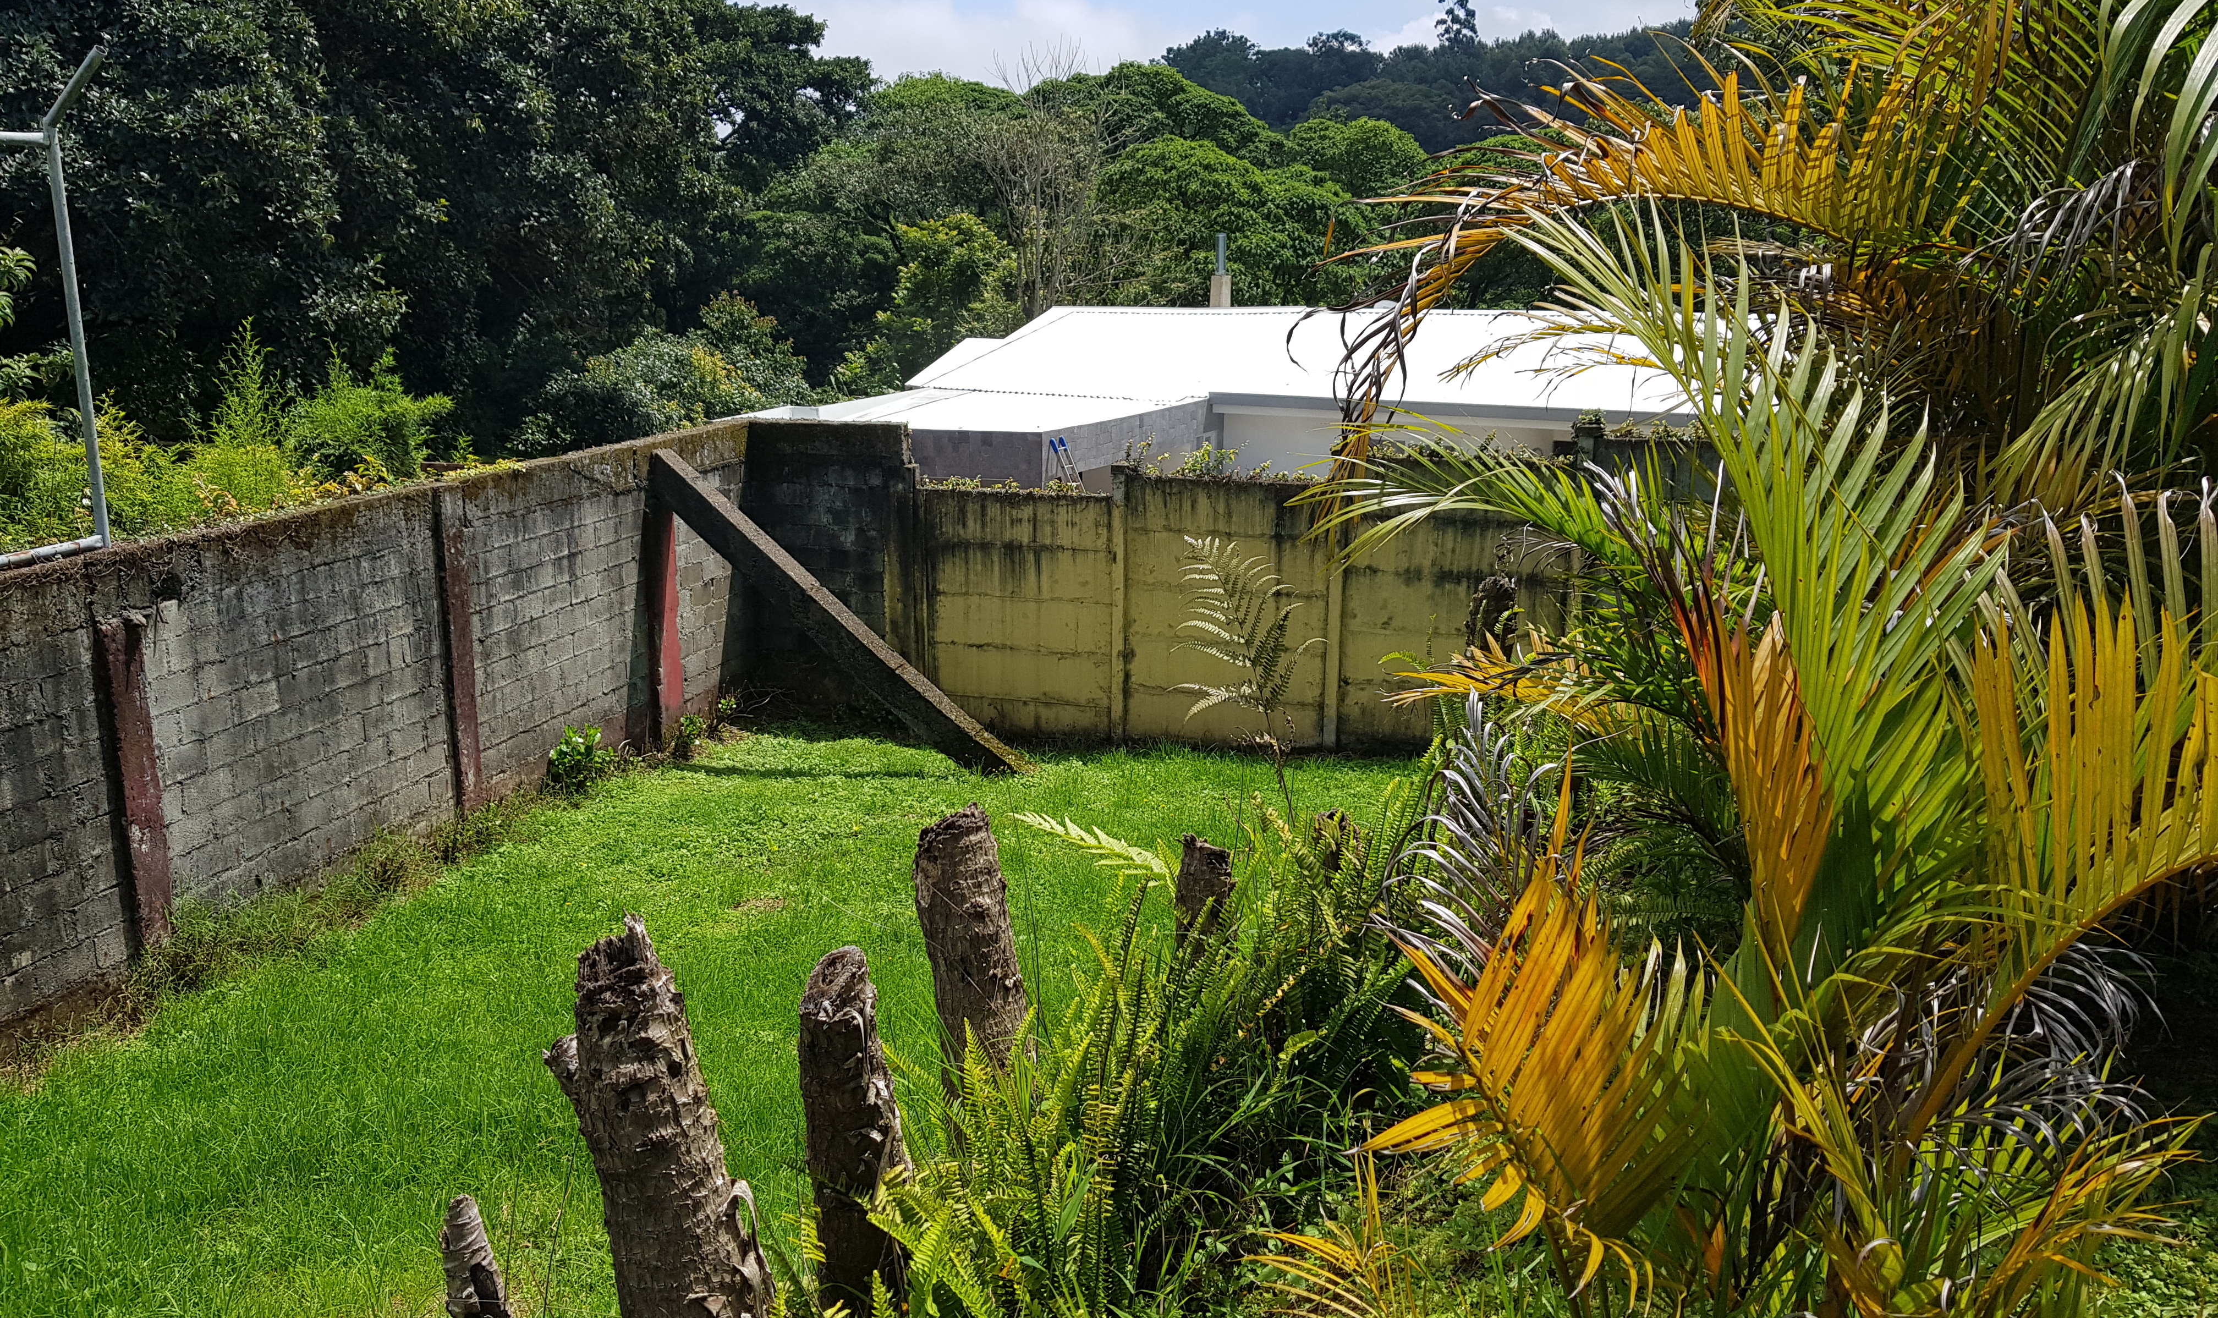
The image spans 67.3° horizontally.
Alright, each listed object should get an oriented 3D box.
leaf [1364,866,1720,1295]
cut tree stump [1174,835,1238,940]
[{"bbox_3d":[0.756,0.732,2.950,0.560,0.680,0.360,3,13,15],"label":"leaf"},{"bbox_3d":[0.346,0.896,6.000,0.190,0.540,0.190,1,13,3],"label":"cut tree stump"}]

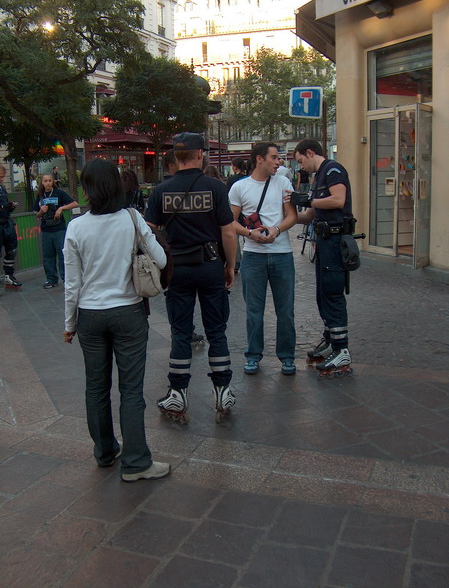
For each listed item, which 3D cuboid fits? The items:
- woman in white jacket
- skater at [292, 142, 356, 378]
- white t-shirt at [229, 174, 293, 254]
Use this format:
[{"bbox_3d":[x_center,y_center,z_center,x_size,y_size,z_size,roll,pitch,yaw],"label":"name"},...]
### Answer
[{"bbox_3d":[-0.560,0.148,3.356,0.540,1.678,0.390,0,11,7],"label":"woman in white jacket"},{"bbox_3d":[0.764,-0.269,4.918,0.540,1.799,0.460,-5,12,-16],"label":"skater"},{"bbox_3d":[0.275,-0.604,4.902,0.500,0.609,0.280,-3,11,-7],"label":"white t-shirt"}]

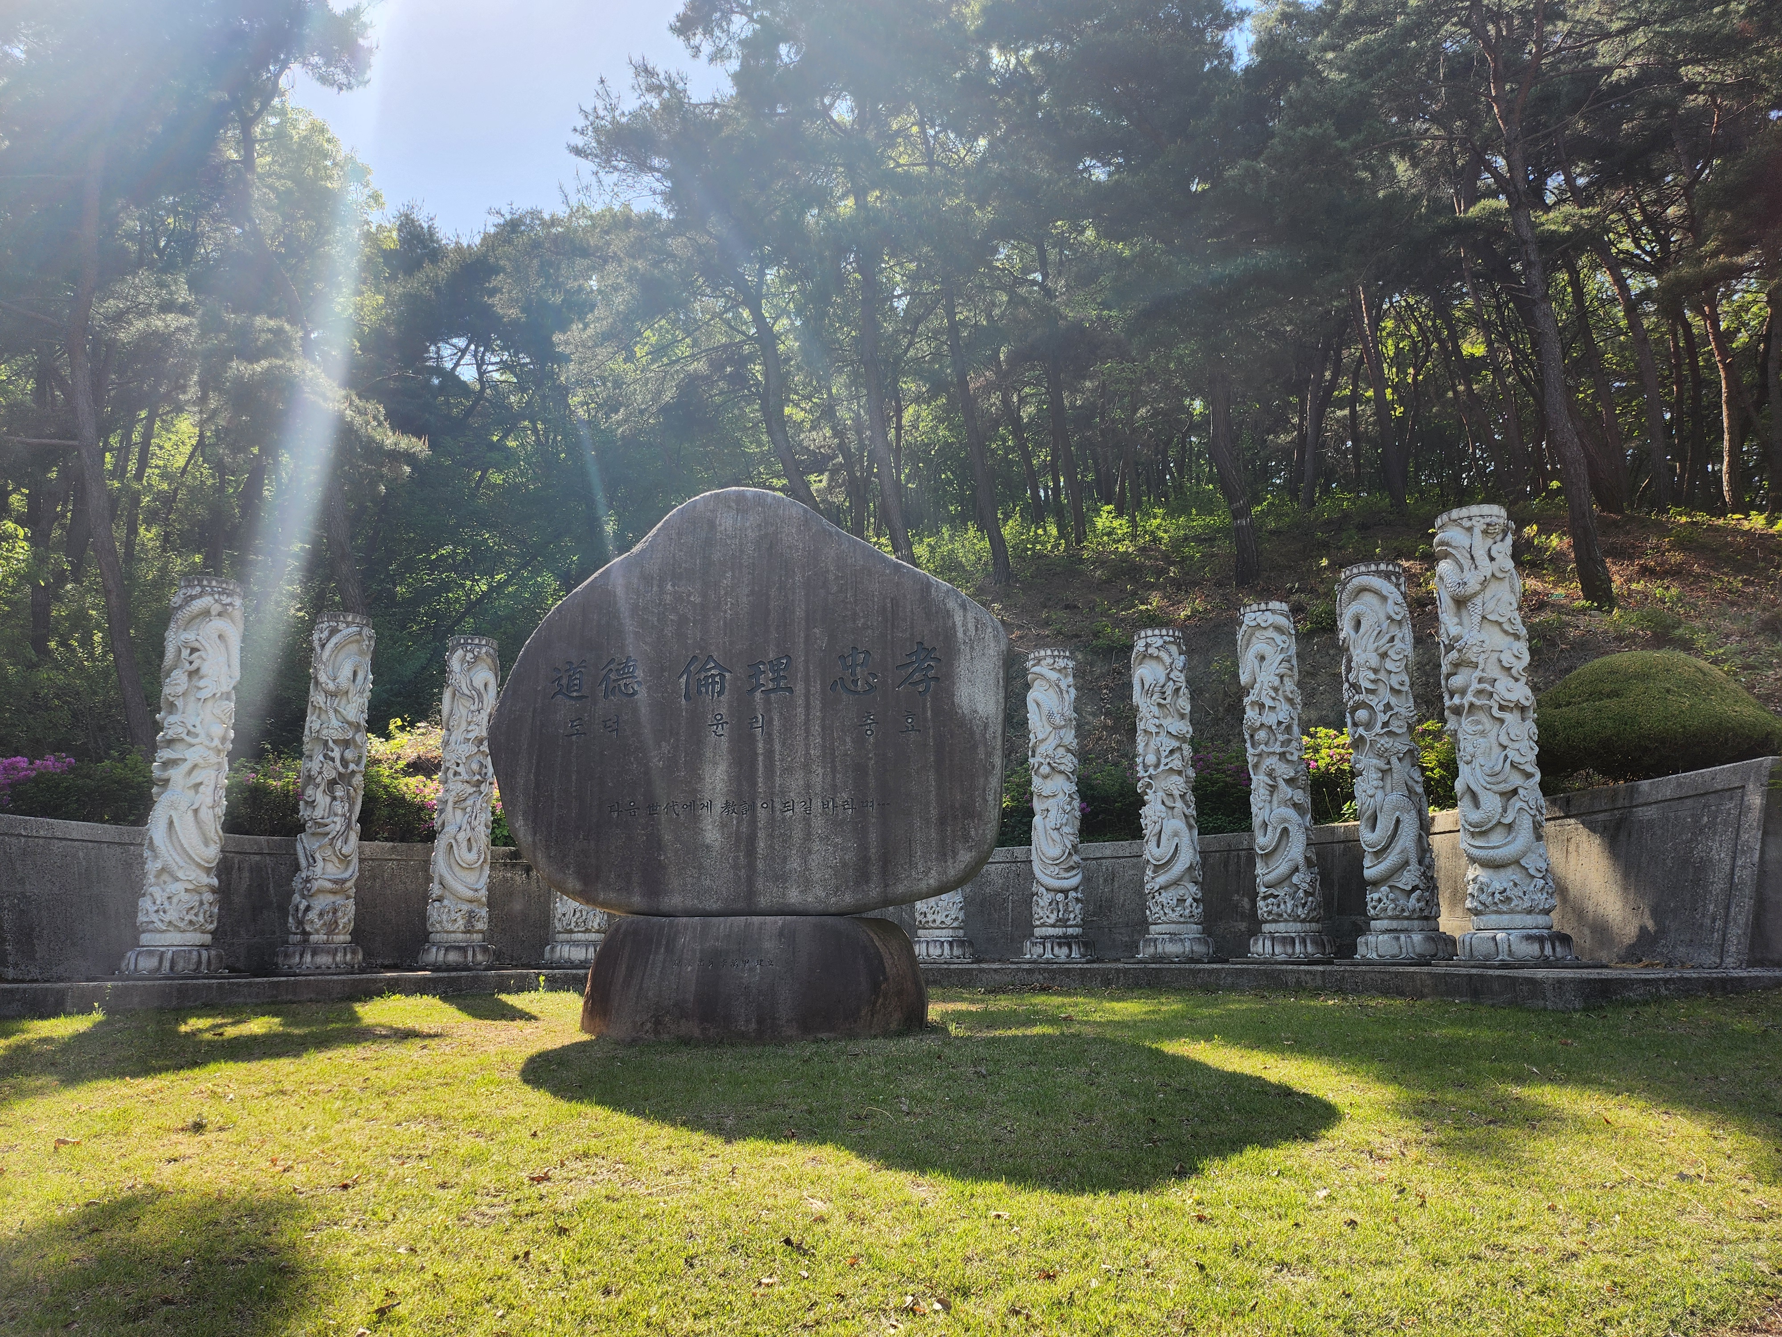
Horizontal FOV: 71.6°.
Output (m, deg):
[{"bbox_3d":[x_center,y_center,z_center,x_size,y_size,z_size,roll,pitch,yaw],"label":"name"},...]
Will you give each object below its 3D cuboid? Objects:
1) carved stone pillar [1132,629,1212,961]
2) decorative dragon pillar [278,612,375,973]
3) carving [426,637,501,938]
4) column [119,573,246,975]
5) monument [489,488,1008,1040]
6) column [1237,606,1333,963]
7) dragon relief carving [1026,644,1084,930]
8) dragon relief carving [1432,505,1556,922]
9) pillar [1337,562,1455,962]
[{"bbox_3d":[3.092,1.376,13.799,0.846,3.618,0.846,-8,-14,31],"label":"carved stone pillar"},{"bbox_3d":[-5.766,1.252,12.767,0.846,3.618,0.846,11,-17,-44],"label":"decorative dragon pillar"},{"bbox_3d":[-5.140,1.427,14.908,0.660,3.560,0.660,8,-15,-35],"label":"carving"},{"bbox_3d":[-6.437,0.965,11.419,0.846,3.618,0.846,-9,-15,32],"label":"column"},{"bbox_3d":[-1.171,0.709,10.111,4.100,4.350,1.150,-2,-13,7],"label":"monument"},{"bbox_3d":[4.305,1.224,13.680,0.920,3.900,0.920,12,-17,-44],"label":"column"},{"bbox_3d":[2.099,1.565,15.850,0.660,3.560,0.660,-6,-13,21],"label":"dragon relief carving"},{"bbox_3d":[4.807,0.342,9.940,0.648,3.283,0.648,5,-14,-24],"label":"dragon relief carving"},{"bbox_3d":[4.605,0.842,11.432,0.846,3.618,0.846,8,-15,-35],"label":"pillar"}]

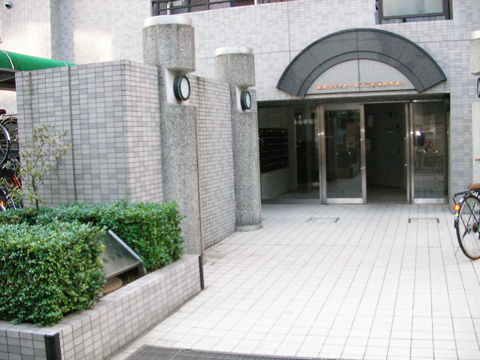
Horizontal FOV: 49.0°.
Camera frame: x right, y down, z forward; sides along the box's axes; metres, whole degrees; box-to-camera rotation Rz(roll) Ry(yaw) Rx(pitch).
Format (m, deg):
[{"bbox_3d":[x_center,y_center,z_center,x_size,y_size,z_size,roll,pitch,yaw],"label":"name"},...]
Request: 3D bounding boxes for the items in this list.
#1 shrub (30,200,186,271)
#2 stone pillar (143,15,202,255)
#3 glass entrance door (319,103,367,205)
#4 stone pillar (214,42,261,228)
[{"bbox_3d":[-1.355,0.536,5.019,1.500,0.555,0.675,0,5,19],"label":"shrub"},{"bbox_3d":[-0.785,-0.432,6.278,0.620,2.857,0.620,-2,5,0],"label":"stone pillar"},{"bbox_3d":[2.124,-0.530,10.835,0.907,2.055,0.070,-1,5,16],"label":"glass entrance door"},{"bbox_3d":[-0.033,-0.644,8.433,0.620,2.857,0.620,-2,5,0],"label":"stone pillar"}]

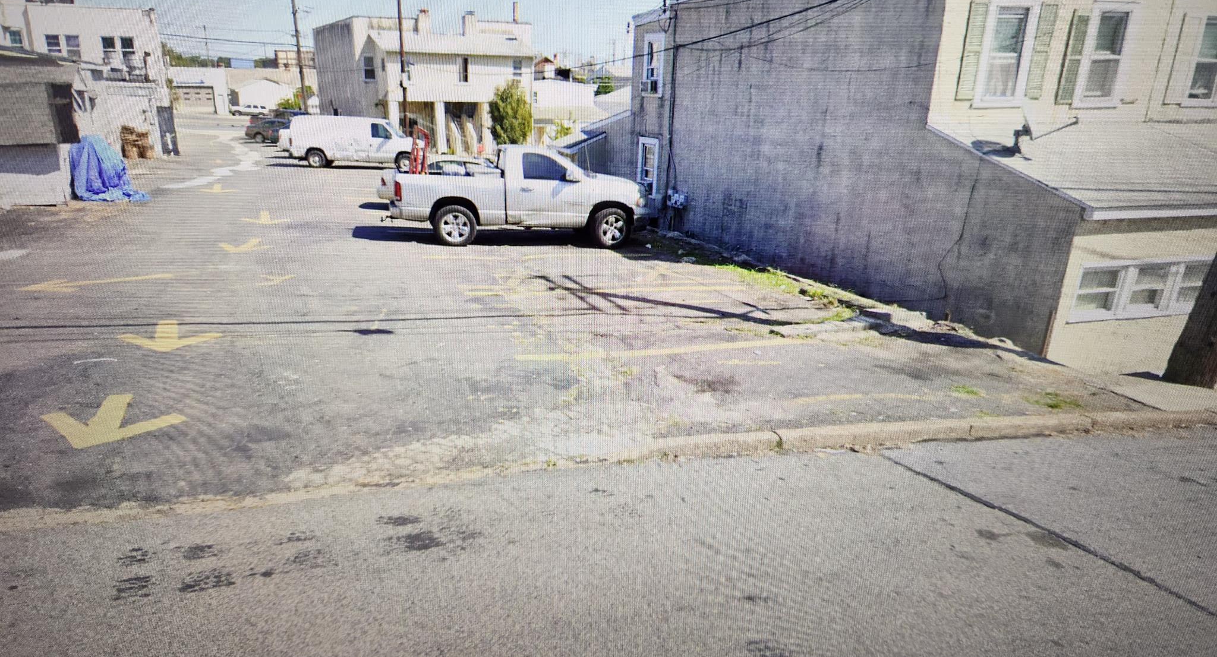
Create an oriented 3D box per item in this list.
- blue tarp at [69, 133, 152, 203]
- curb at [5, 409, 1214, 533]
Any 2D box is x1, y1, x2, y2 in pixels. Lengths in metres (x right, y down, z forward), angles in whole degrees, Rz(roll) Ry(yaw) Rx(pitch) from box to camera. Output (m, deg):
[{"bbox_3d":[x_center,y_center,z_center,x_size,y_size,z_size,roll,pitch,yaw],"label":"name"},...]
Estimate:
[{"bbox_3d":[-12.807,-4.192,20.912,1.750,1.600,1.200,-2,18,-9],"label":"blue tarp"},{"bbox_3d":[0.750,0.920,6.100,9.600,0.180,0.300,-2,19,-12],"label":"curb"}]

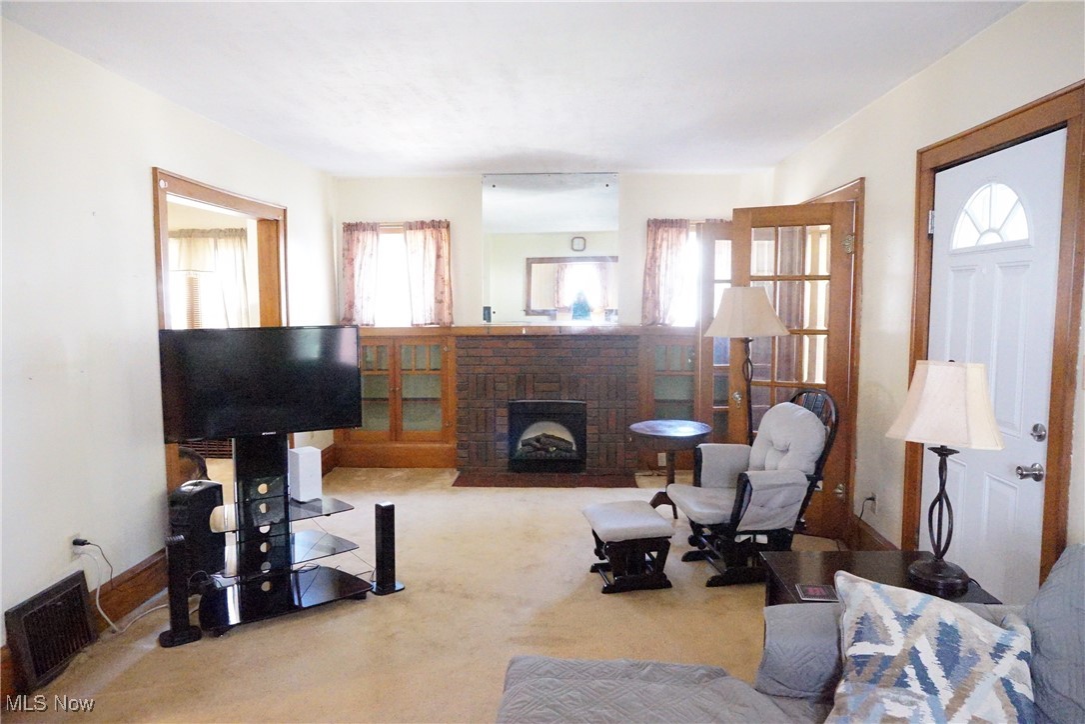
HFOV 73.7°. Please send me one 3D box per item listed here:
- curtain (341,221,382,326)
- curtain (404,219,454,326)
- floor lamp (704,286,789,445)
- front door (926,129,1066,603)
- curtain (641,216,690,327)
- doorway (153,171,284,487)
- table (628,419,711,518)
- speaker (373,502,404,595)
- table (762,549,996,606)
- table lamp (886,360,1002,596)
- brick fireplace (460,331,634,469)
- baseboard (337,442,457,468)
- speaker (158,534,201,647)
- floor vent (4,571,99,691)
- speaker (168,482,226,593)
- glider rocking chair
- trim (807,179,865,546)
[{"bbox_3d":[-1.584,-0.770,6.314,0.320,0.910,0.080,0,5,3],"label":"curtain"},{"bbox_3d":[-0.976,-0.768,6.232,0.409,0.917,0.070,0,5,2],"label":"curtain"},{"bbox_3d":[1.220,0.322,4.292,0.480,1.517,0.480,0,5,3],"label":"floor lamp"},{"bbox_3d":[1.800,0.178,2.943,0.050,2.030,0.885,0,5,2],"label":"front door"},{"bbox_3d":[1.050,-0.764,6.148,0.407,0.892,0.070,0,5,2],"label":"curtain"},{"bbox_3d":[-1.953,0.025,4.501,0.170,2.137,1.661,0,5,3],"label":"doorway"},{"bbox_3d":[0.876,0.734,4.950,0.540,0.580,0.540,0,5,3],"label":"table"},{"bbox_3d":[-0.783,0.928,3.663,0.145,0.445,0.095,-4,6,-37],"label":"speaker"},{"bbox_3d":[1.075,0.977,2.393,0.606,0.560,0.439,0,5,2],"label":"table"},{"bbox_3d":[1.237,0.349,2.252,0.330,0.715,0.330,0,5,3],"label":"table lamp"},{"bbox_3d":[0.055,0.341,6.196,1.513,1.156,0.340,0,5,2],"label":"brick fireplace"},{"bbox_3d":[-1.262,0.808,6.257,1.020,0.225,0.040,0,5,3],"label":"baseboard"},{"bbox_3d":[-1.585,0.979,3.152,0.150,0.455,0.100,-3,6,-30],"label":"speaker"},{"bbox_3d":[-1.957,1.067,2.912,0.080,0.330,0.420,0,5,3],"label":"floor vent"},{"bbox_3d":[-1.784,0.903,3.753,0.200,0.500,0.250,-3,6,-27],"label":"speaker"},{"bbox_3d":[1.123,0.636,3.799,0.750,0.990,0.660,-1,5,-9],"label":"glider rocking chair"},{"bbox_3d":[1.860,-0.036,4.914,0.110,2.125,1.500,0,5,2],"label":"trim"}]

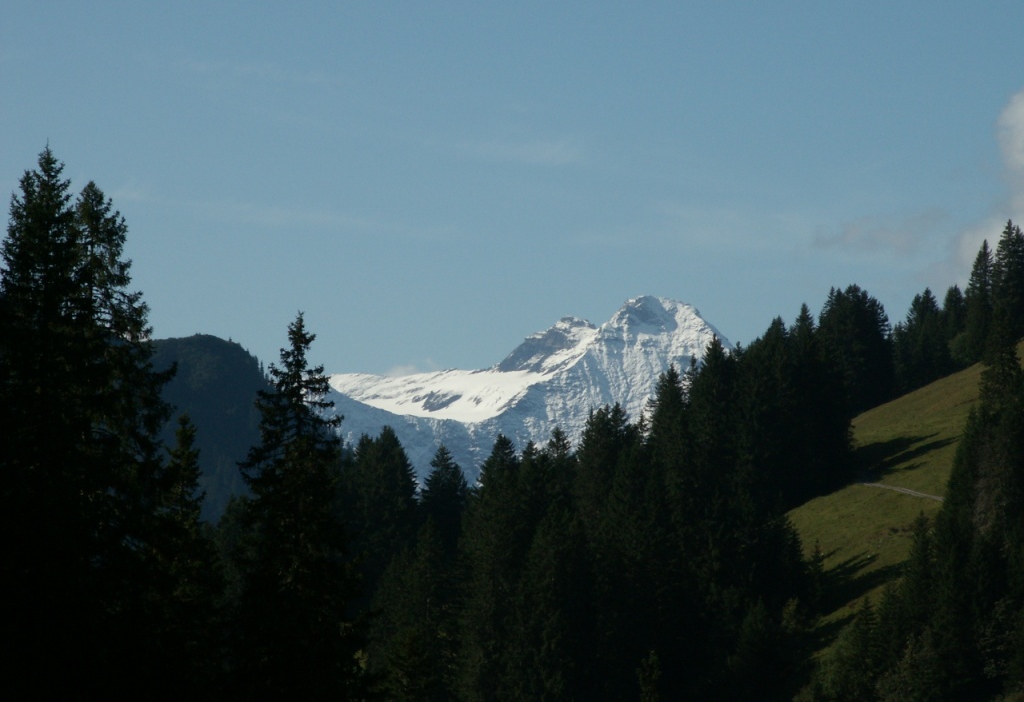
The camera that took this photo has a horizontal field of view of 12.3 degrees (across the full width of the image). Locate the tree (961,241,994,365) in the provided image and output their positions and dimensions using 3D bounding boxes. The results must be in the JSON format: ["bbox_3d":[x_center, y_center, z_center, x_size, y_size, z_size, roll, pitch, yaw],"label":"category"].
[{"bbox_3d":[79.018,-8.367,800.000,6.200,21.000,6.200,0,-5,0],"label":"tree"}]

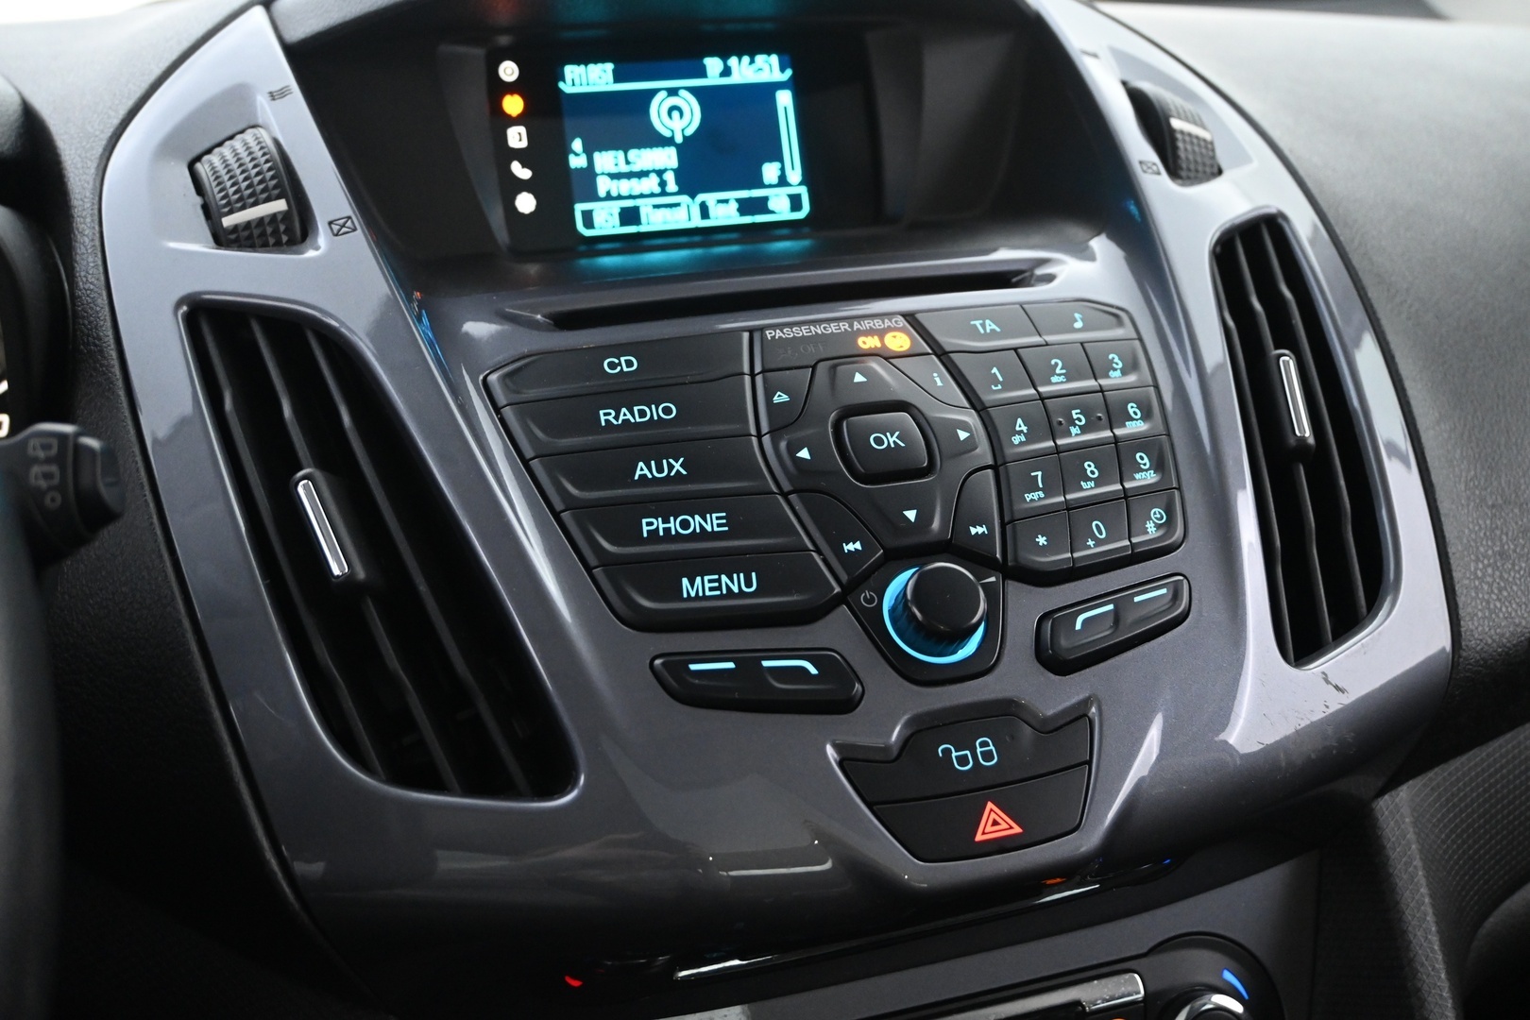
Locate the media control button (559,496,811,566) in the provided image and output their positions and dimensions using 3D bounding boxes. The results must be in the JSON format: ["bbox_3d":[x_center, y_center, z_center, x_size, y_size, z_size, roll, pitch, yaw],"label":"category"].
[{"bbox_3d":[-0.017,0.005,0.332,0.053,0.005,0.015,-4,57,-8],"label":"media control button"}]

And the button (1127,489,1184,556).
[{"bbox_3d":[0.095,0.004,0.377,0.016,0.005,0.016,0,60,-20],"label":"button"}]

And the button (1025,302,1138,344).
[{"bbox_3d":[0.082,-0.048,0.396,0.030,0.005,0.017,-6,49,-22],"label":"button"}]

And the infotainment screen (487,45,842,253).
[{"bbox_3d":[-0.025,-0.117,0.485,0.122,0.061,0.015,-7,1,-16],"label":"infotainment screen"}]

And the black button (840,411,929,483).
[{"bbox_3d":[0.027,-0.013,0.348,0.016,0.008,0.016,-9,56,-17],"label":"black button"}]

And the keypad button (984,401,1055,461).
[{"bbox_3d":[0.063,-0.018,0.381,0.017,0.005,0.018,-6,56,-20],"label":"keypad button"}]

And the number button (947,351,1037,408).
[{"bbox_3d":[0.056,-0.031,0.371,0.019,0.005,0.018,-8,51,-23],"label":"number button"}]

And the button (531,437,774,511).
[{"bbox_3d":[-0.024,-0.006,0.339,0.054,0.005,0.017,-6,54,-8],"label":"button"}]

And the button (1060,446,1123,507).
[{"bbox_3d":[0.076,-0.007,0.359,0.020,0.005,0.016,-5,57,-21],"label":"button"}]

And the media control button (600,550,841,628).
[{"bbox_3d":[-0.011,0.019,0.344,0.054,0.007,0.013,-4,62,-9],"label":"media control button"}]

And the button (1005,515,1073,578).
[{"bbox_3d":[0.061,0.009,0.344,0.019,0.005,0.015,-6,60,-21],"label":"button"}]

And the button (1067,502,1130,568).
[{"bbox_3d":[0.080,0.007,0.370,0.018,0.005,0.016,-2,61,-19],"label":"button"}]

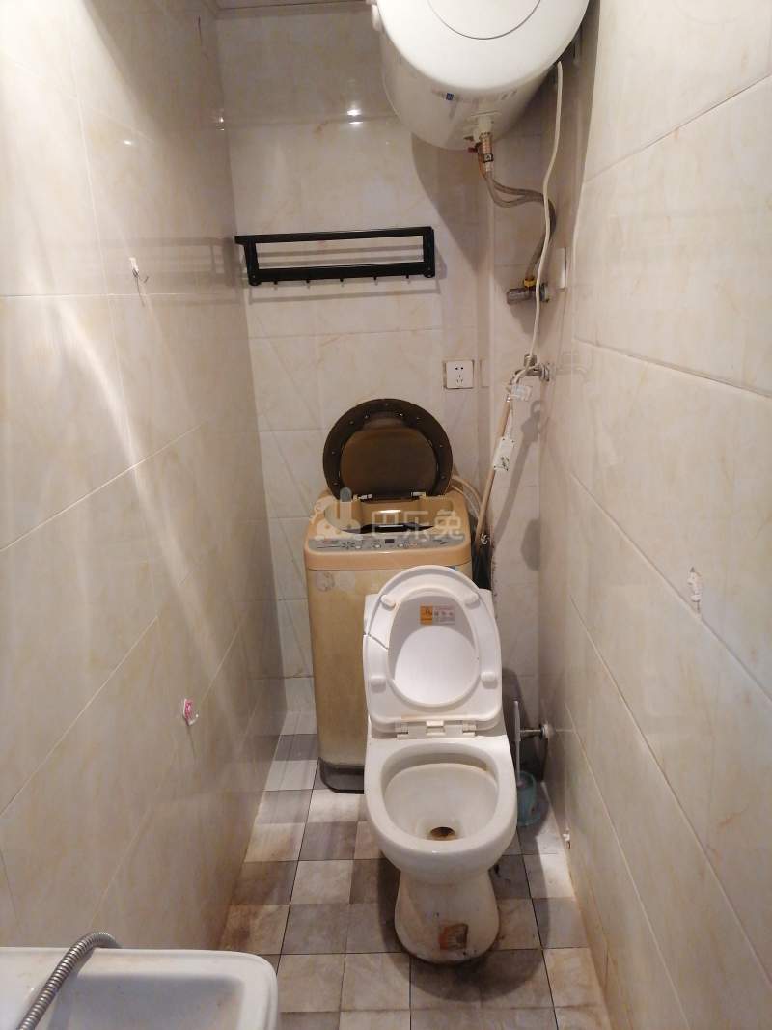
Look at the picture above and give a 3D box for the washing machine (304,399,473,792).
[{"bbox_3d":[0.019,0.233,2.374,0.478,1.125,0.470,-3,17,3],"label":"washing machine"}]

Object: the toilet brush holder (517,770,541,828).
[{"bbox_3d":[0.380,0.796,2.178,0.106,0.122,0.106,-3,17,2],"label":"toilet brush holder"}]

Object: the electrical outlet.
[{"bbox_3d":[0.232,-0.437,2.414,0.086,0.086,0.012,-3,17,2],"label":"electrical outlet"}]

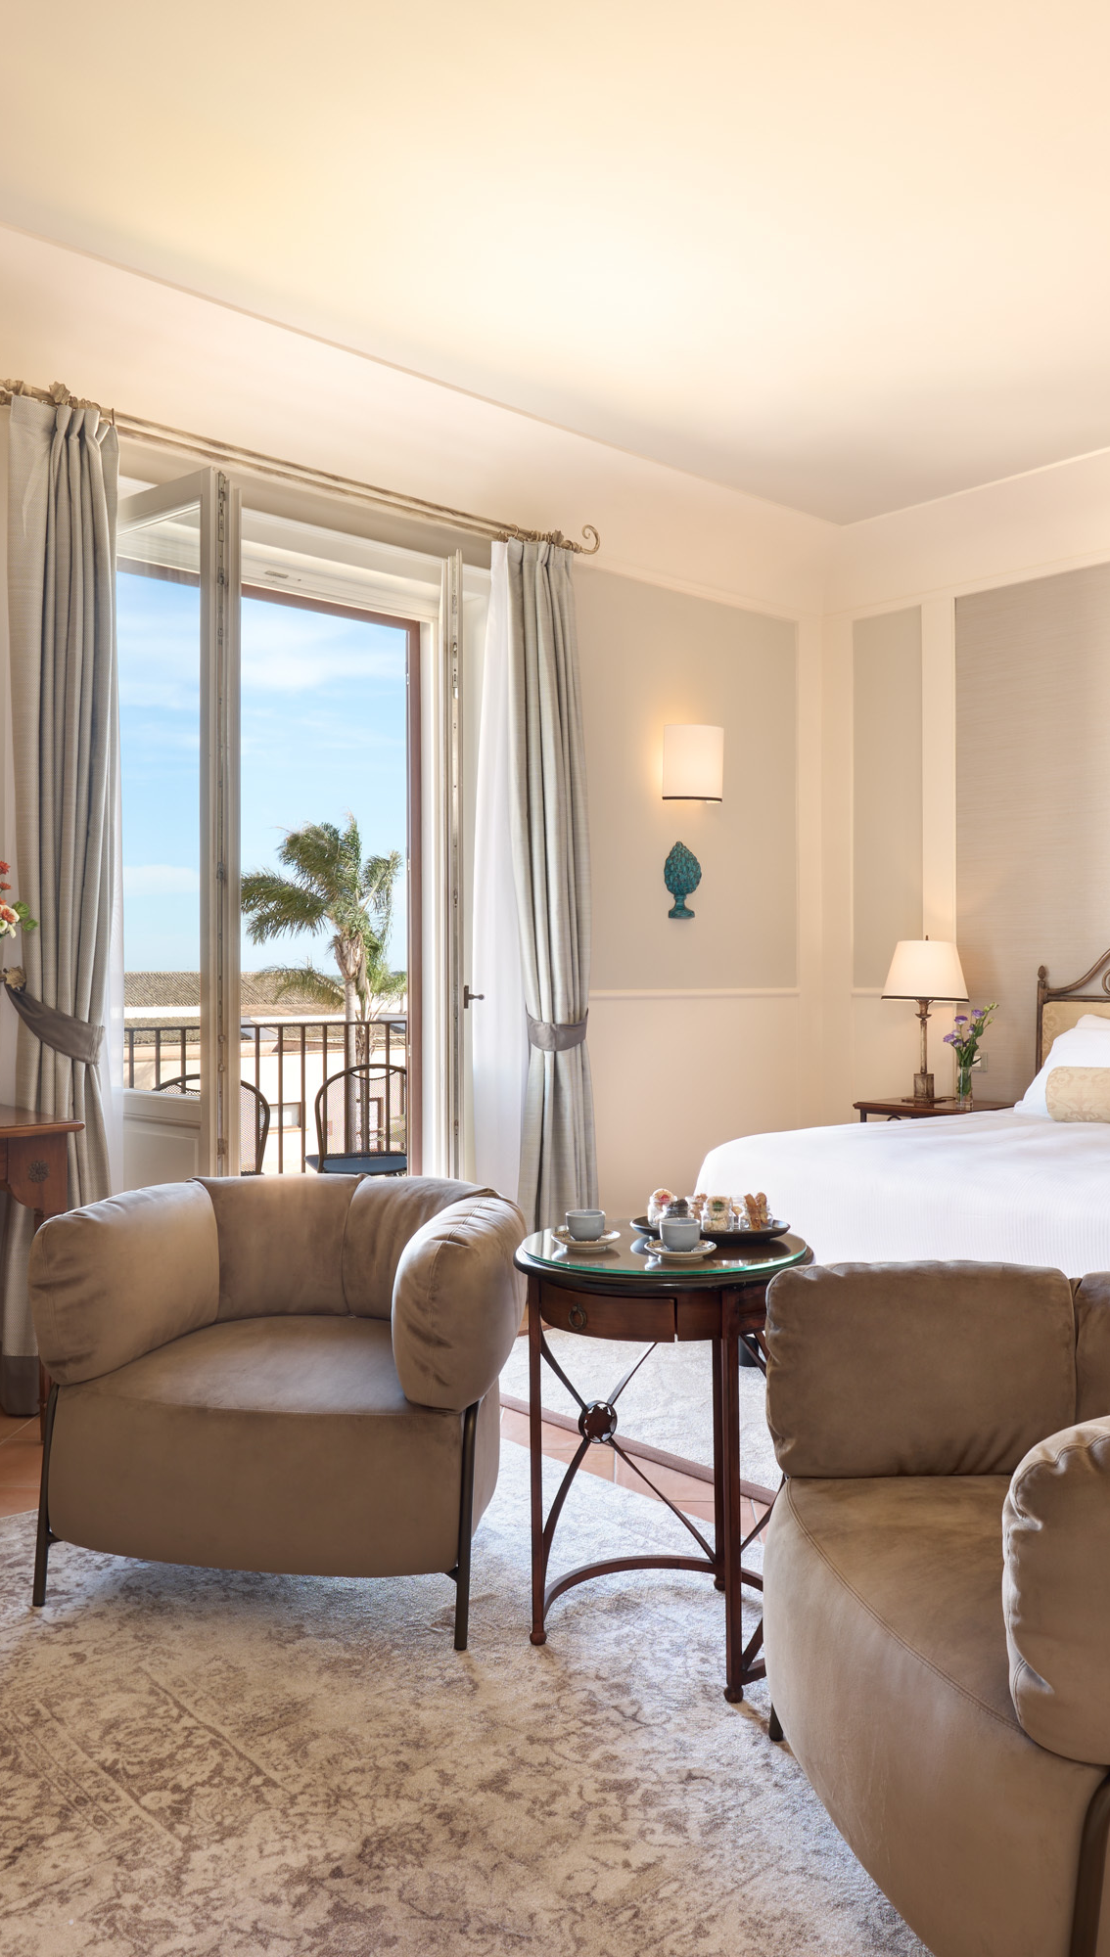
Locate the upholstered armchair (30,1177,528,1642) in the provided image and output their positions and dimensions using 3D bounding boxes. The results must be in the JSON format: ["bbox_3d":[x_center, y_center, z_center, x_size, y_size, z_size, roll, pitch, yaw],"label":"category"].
[{"bbox_3d":[-0.475,0.768,2.567,0.840,0.690,0.790,0,0,11],"label":"upholstered armchair"}]

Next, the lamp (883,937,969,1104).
[{"bbox_3d":[1.505,0.169,5.300,0.350,0.675,0.350,0,0,-41],"label":"lamp"}]

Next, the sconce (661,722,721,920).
[{"bbox_3d":[0.585,-0.639,5.231,0.280,0.790,0.150,0,0,-41],"label":"sconce"}]

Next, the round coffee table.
[{"bbox_3d":[0.184,0.784,2.202,0.500,0.660,0.500,0,0,0],"label":"round coffee table"}]

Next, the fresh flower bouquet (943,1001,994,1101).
[{"bbox_3d":[1.608,0.297,5.081,0.190,0.420,0.200,0,0,-41],"label":"fresh flower bouquet"}]

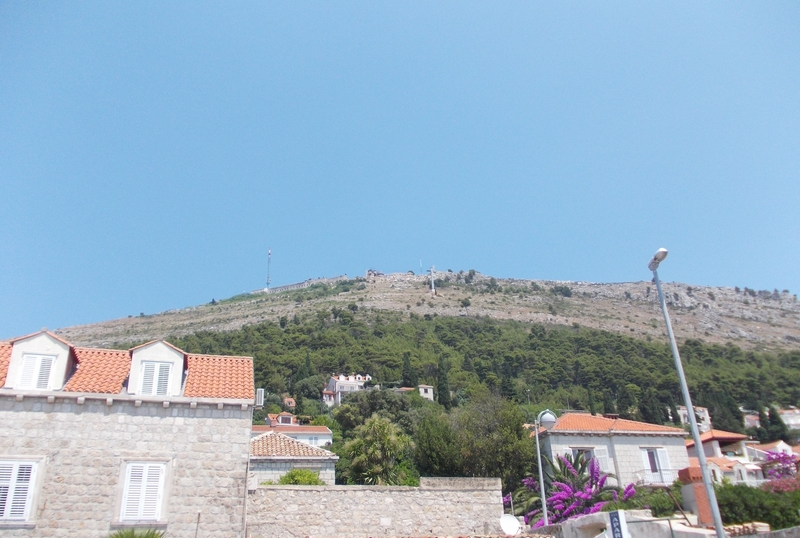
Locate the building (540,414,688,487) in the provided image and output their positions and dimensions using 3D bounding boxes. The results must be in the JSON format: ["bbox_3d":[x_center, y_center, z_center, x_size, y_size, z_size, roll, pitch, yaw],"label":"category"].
[{"bbox_3d":[12.560,13.715,43.415,10.300,7.900,8.400,6,-25,-17],"label":"building"}]

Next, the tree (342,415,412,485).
[{"bbox_3d":[-0.951,8.506,27.412,3.100,4.600,3.000,-2,-24,0],"label":"tree"}]

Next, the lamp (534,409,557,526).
[{"bbox_3d":[4.560,6.459,19.487,0.680,4.400,0.480,-2,-24,0],"label":"lamp"}]

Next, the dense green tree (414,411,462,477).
[{"bbox_3d":[1.874,9.163,29.811,2.700,5.150,2.700,-2,-24,0],"label":"dense green tree"}]

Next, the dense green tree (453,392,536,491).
[{"bbox_3d":[4.406,8.591,29.150,4.100,6.100,4.000,-2,-24,0],"label":"dense green tree"}]

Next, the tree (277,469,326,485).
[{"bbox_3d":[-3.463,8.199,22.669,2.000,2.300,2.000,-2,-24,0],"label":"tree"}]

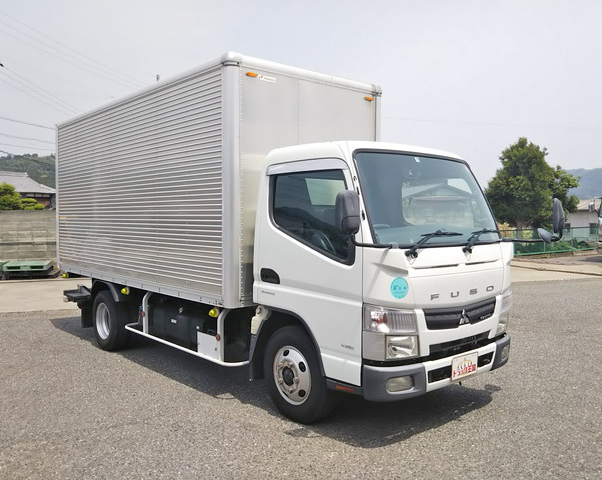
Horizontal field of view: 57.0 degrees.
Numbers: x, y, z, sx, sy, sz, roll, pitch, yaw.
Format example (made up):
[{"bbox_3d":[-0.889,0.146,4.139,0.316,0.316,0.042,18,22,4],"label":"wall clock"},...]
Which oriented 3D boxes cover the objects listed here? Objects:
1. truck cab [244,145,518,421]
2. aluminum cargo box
[{"bbox_3d":[0.706,0.337,4.546,1.720,2.130,1.455,-2,3,-40],"label":"truck cab"},{"bbox_3d":[-1.358,-0.572,6.930,1.853,2.136,4.560,-2,3,-40],"label":"aluminum cargo box"}]

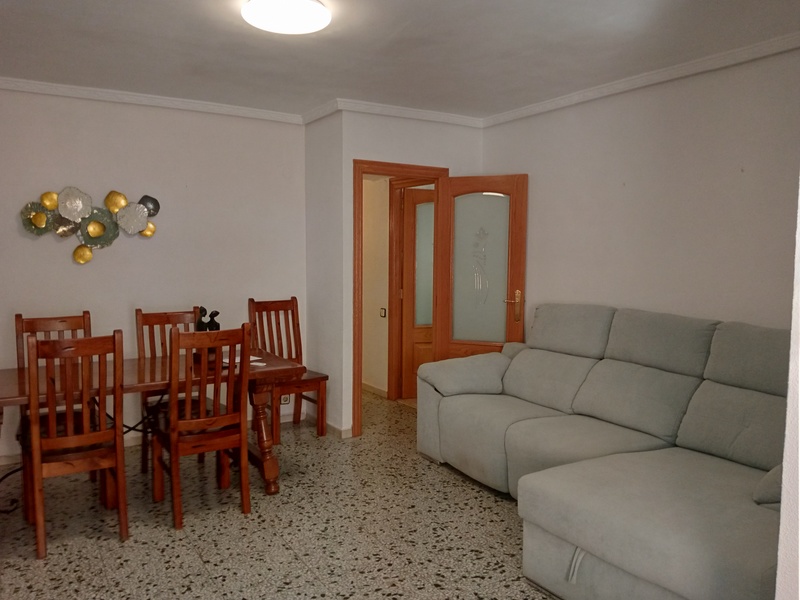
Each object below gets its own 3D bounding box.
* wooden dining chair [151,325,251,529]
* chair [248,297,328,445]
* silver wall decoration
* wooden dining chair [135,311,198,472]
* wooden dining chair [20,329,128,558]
[{"bbox_3d":[-1.113,0.639,3.614,0.463,1.058,0.557,-3,5,-32],"label":"wooden dining chair"},{"bbox_3d":[-0.898,0.524,5.115,0.463,1.058,0.557,-3,5,-33],"label":"chair"},{"bbox_3d":[-2.130,-0.515,4.521,0.895,0.531,0.060,-3,5,-32],"label":"silver wall decoration"},{"bbox_3d":[-1.390,0.601,4.096,0.463,1.058,0.557,-3,5,-33],"label":"wooden dining chair"},{"bbox_3d":[-1.656,0.663,3.290,0.463,1.058,0.557,-3,5,-33],"label":"wooden dining chair"}]

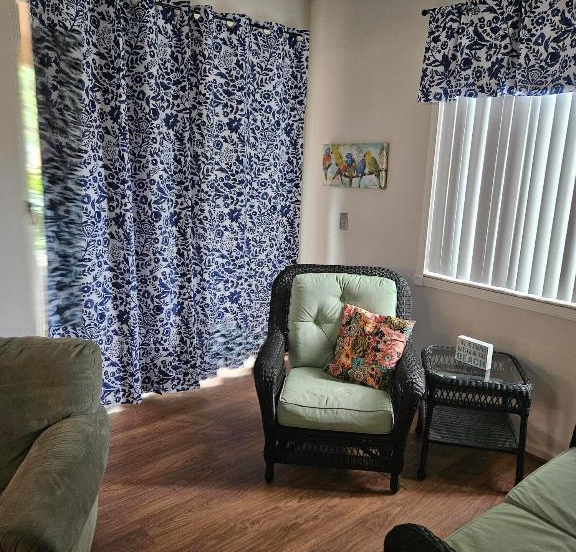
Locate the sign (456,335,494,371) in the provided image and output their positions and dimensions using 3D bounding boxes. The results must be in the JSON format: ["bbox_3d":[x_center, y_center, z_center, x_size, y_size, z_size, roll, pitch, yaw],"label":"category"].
[{"bbox_3d":[0.904,0.371,2.480,0.035,0.123,0.166,-9,17,-41],"label":"sign"}]

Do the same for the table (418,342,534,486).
[{"bbox_3d":[0.877,0.679,2.510,0.461,0.529,0.450,3,13,7],"label":"table"}]

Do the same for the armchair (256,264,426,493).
[{"bbox_3d":[0.243,0.449,2.559,0.761,0.921,0.740,3,13,4],"label":"armchair"}]

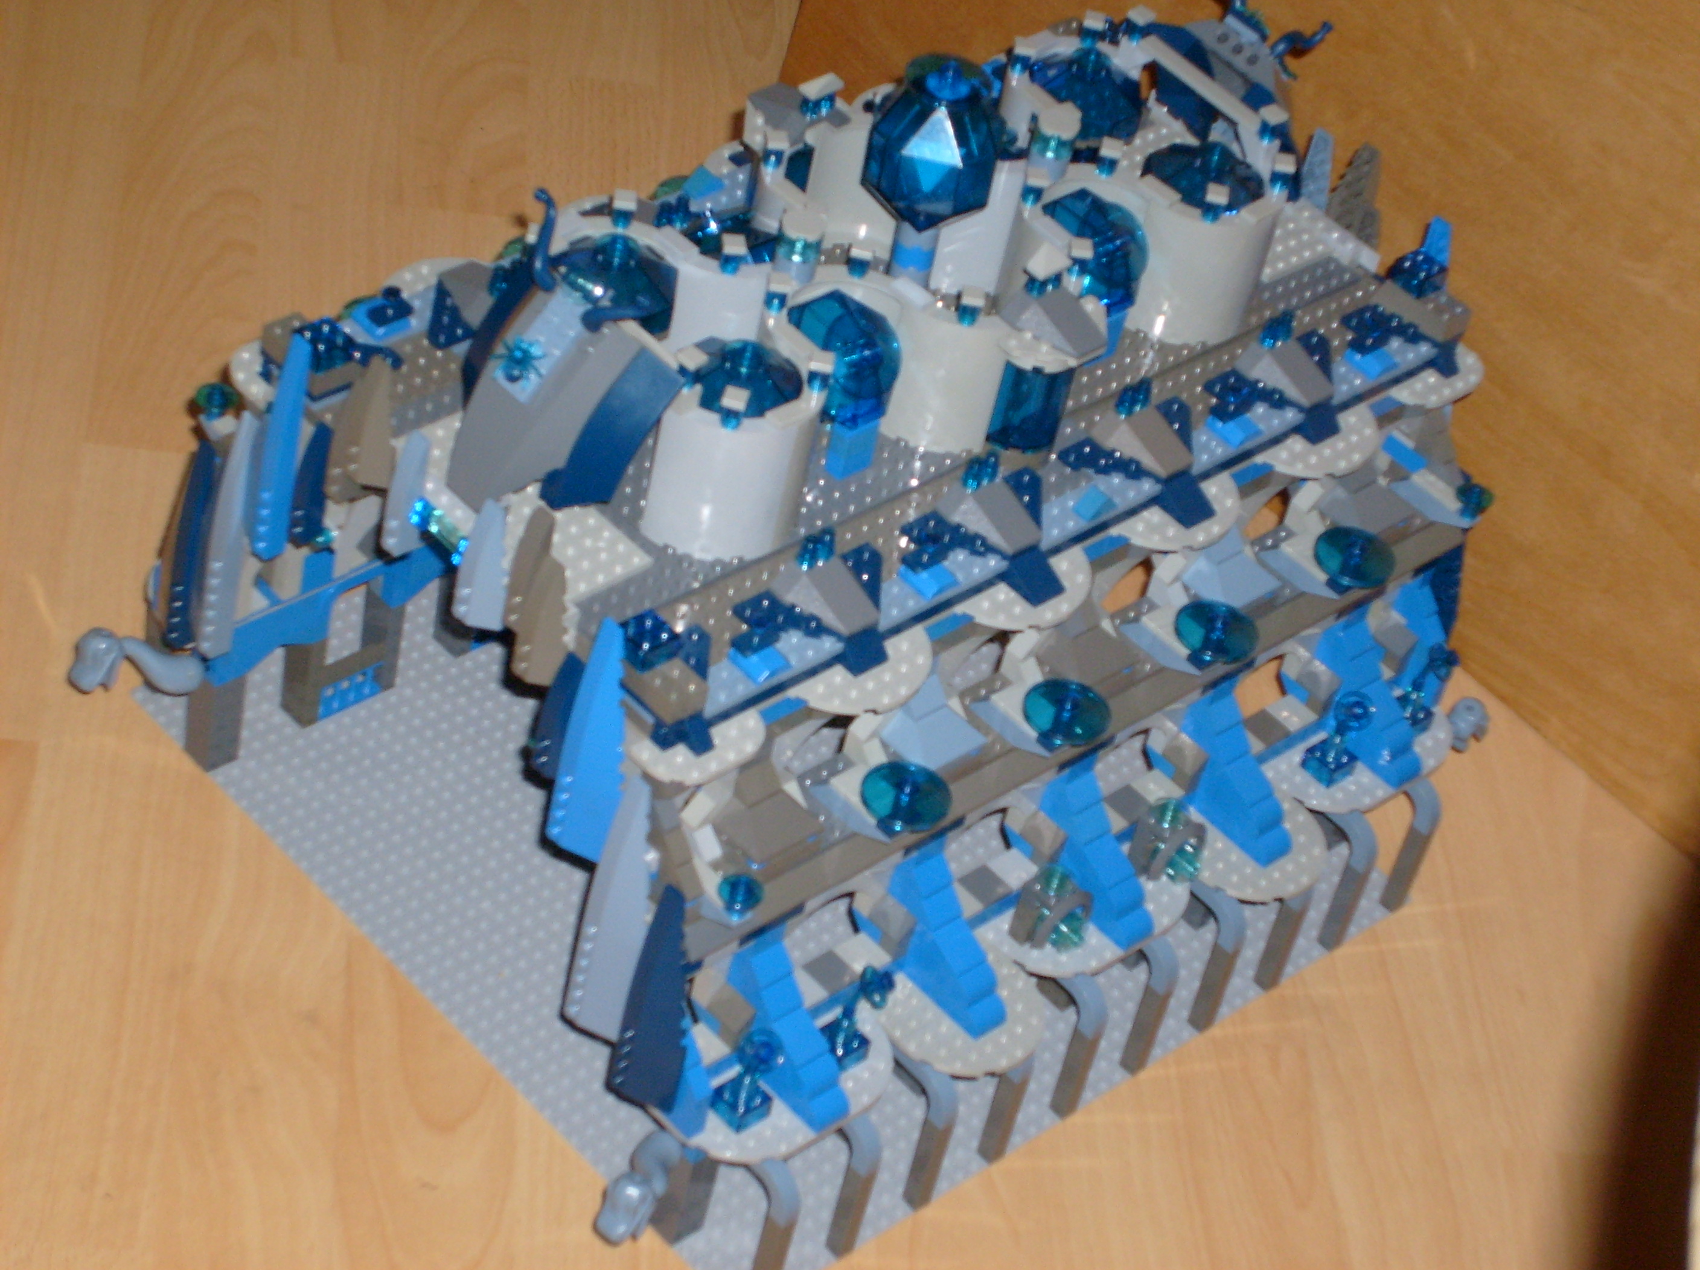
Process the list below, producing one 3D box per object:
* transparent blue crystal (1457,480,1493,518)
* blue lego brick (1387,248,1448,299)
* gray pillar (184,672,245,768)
[{"bbox_3d":[0.246,-0.053,1.568,0.016,0.013,0.016,8,42,-7],"label":"transparent blue crystal"},{"bbox_3d":[0.221,-0.140,1.551,0.016,0.011,0.016,-27,56,-36],"label":"blue lego brick"},{"bbox_3d":[-0.254,0.030,1.594,0.016,0.048,0.016,-26,55,-36],"label":"gray pillar"}]

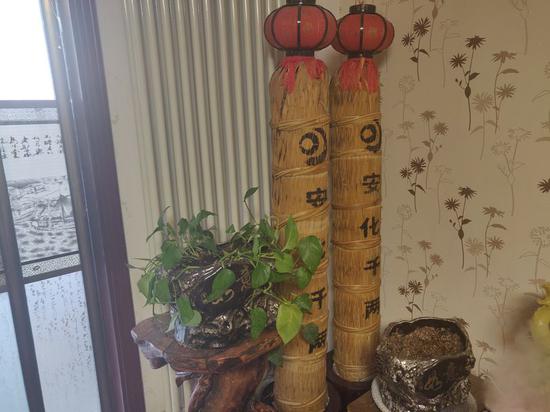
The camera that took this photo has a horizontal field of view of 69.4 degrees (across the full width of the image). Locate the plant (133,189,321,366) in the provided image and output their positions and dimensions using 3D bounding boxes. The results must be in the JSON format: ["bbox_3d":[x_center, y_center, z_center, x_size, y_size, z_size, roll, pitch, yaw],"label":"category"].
[{"bbox_3d":[-0.158,0.190,1.332,0.580,0.480,0.460,-4,11,-7],"label":"plant"}]

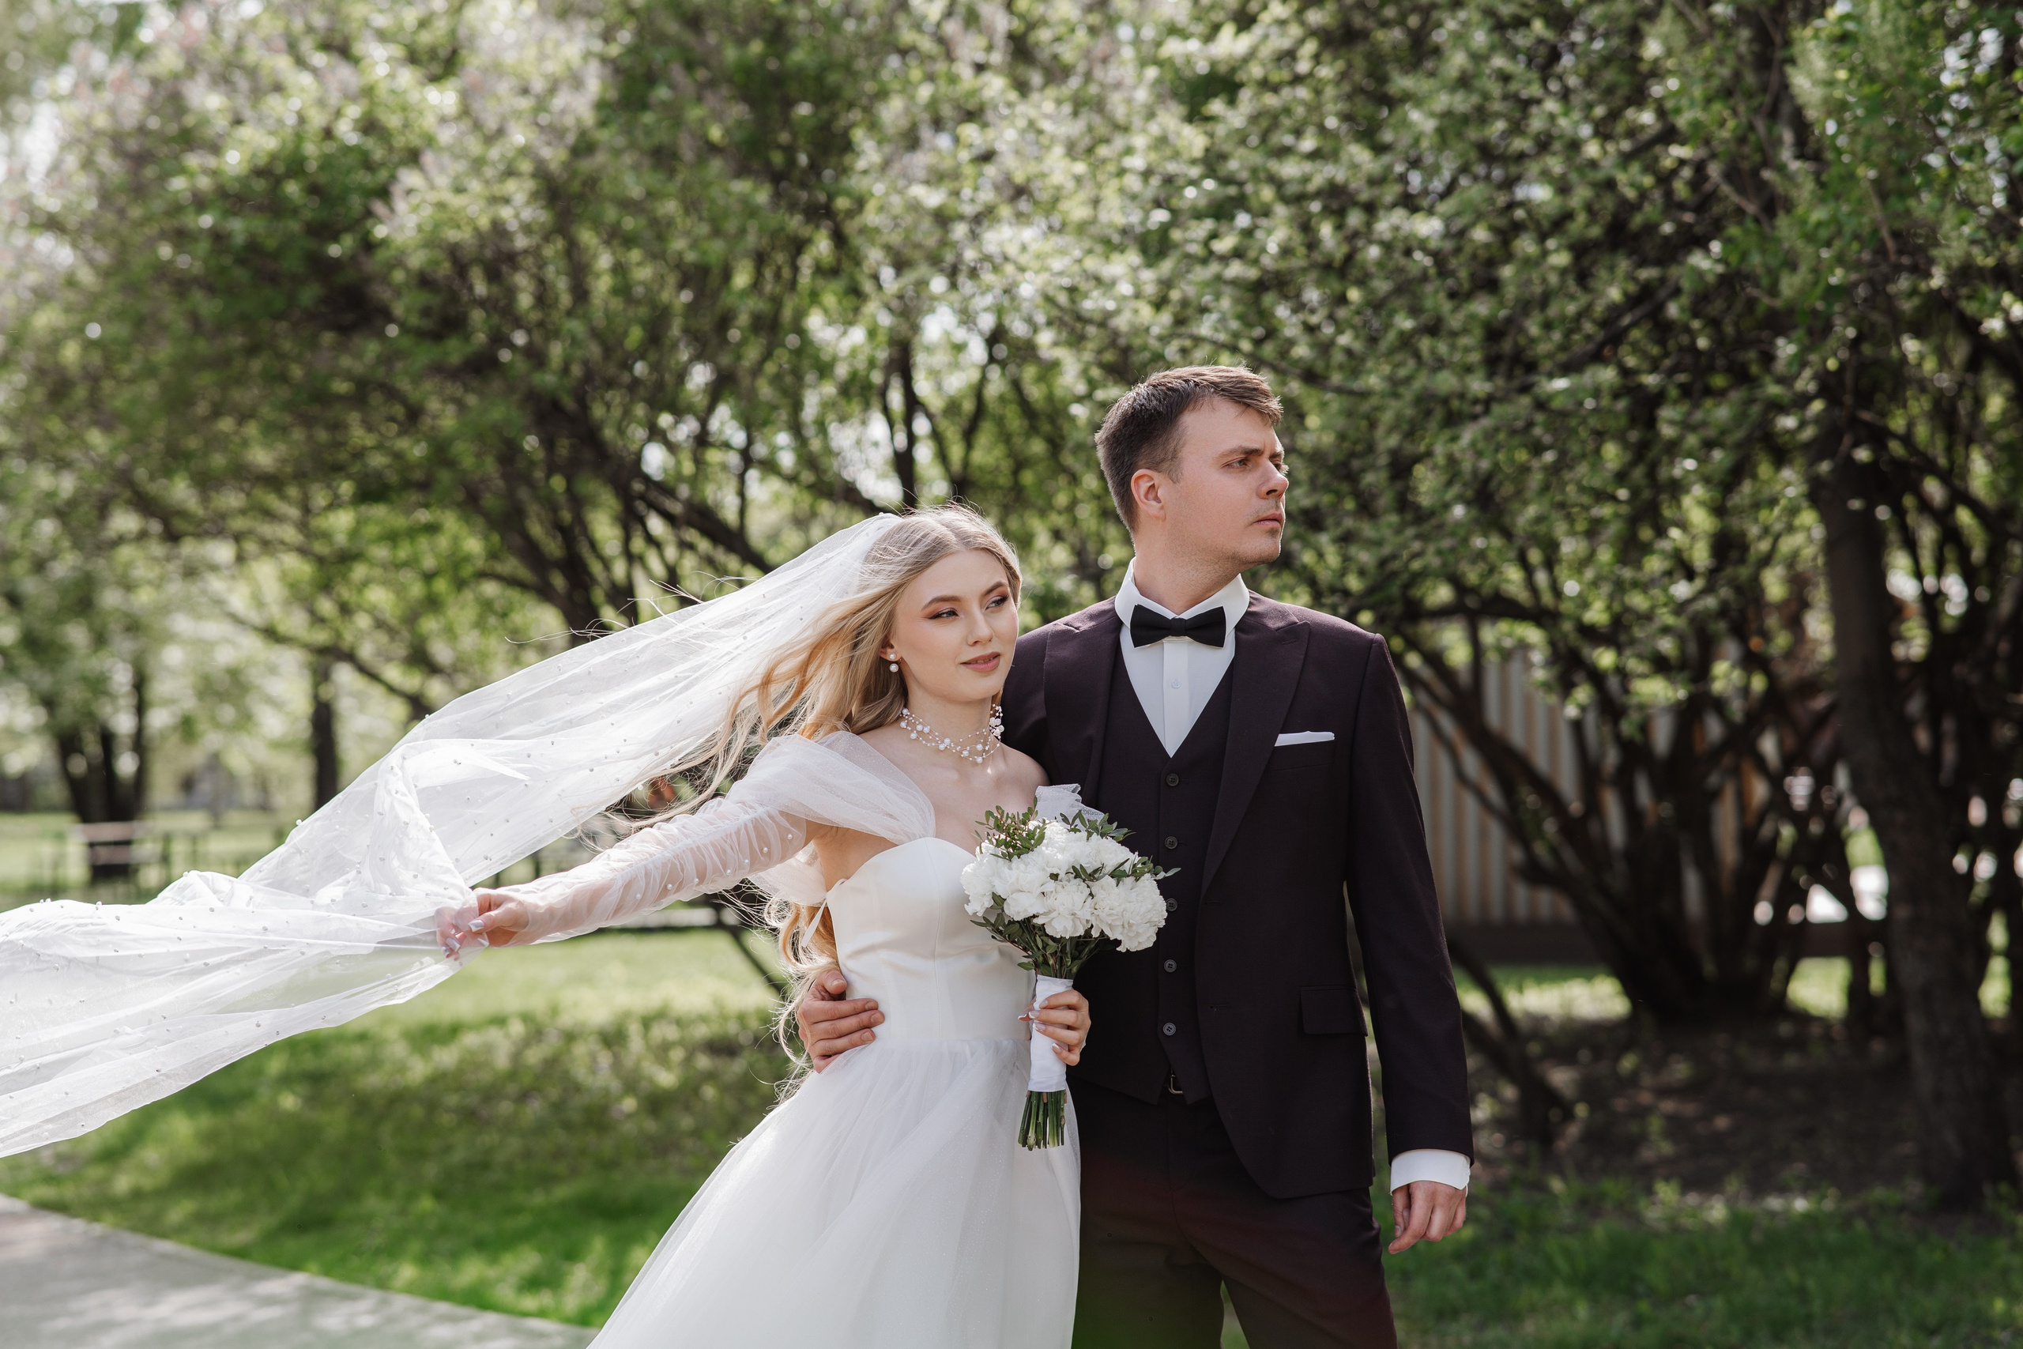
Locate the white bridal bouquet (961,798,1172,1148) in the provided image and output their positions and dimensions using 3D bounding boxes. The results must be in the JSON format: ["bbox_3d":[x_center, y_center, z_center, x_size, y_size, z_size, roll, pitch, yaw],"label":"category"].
[{"bbox_3d":[0.060,0.329,5.280,0.220,0.380,0.210,4,9,-9],"label":"white bridal bouquet"}]

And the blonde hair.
[{"bbox_3d":[-0.198,0.116,5.500,0.280,0.610,0.320,1,-1,-34],"label":"blonde hair"}]

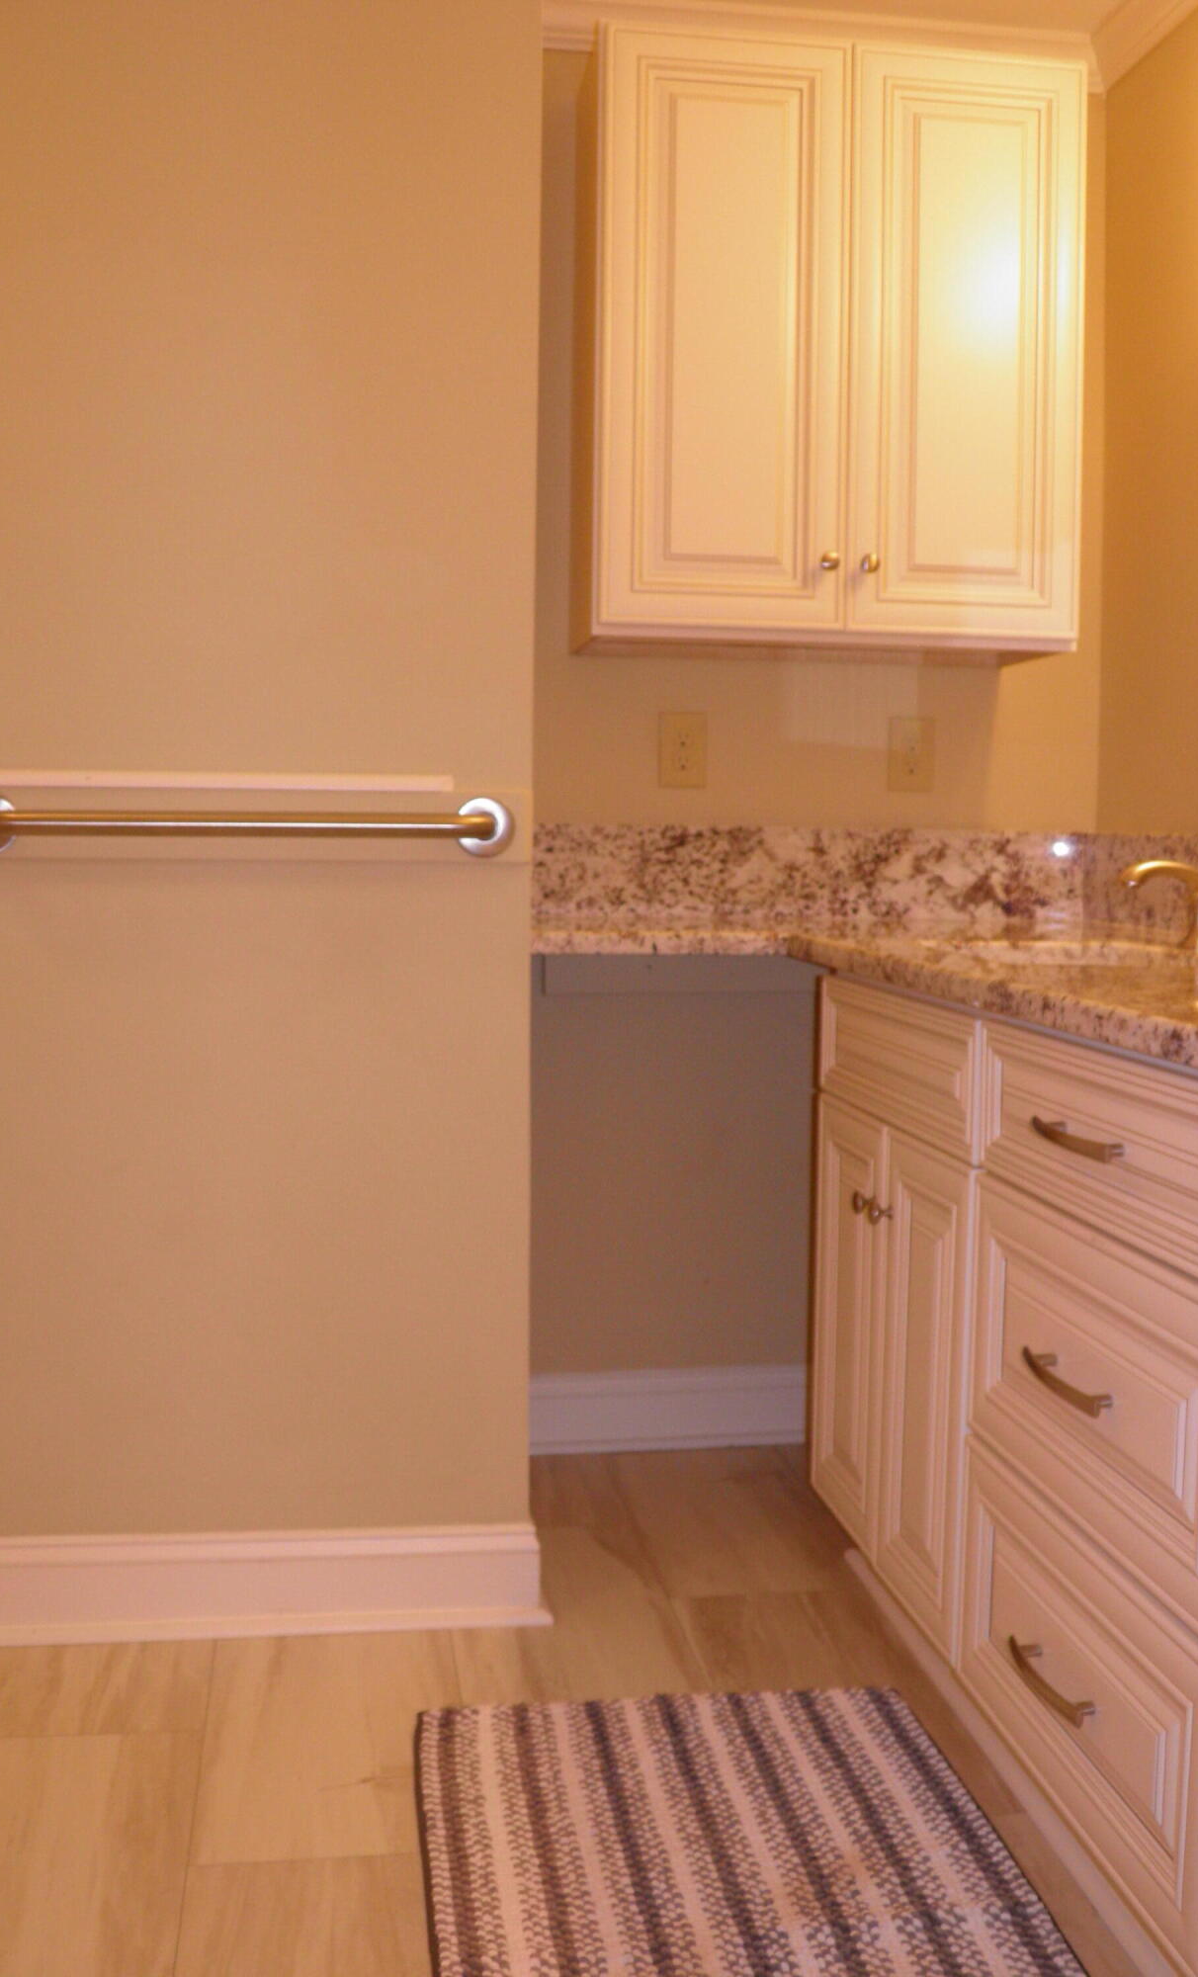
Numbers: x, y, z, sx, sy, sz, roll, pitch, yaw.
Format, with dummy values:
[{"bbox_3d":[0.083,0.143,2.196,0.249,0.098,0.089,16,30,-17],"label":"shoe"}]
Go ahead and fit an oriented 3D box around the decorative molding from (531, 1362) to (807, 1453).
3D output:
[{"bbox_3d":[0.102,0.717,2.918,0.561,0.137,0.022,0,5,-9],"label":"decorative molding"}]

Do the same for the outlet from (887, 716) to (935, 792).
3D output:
[{"bbox_3d":[0.530,-0.395,2.895,0.082,0.125,0.010,0,5,-9],"label":"outlet"}]

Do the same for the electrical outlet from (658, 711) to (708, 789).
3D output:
[{"bbox_3d":[0.140,-0.394,2.837,0.082,0.125,0.010,0,5,-9],"label":"electrical outlet"}]

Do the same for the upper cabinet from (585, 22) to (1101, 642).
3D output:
[{"bbox_3d":[0.345,-0.962,2.673,0.745,0.861,0.300,0,5,-9],"label":"upper cabinet"}]

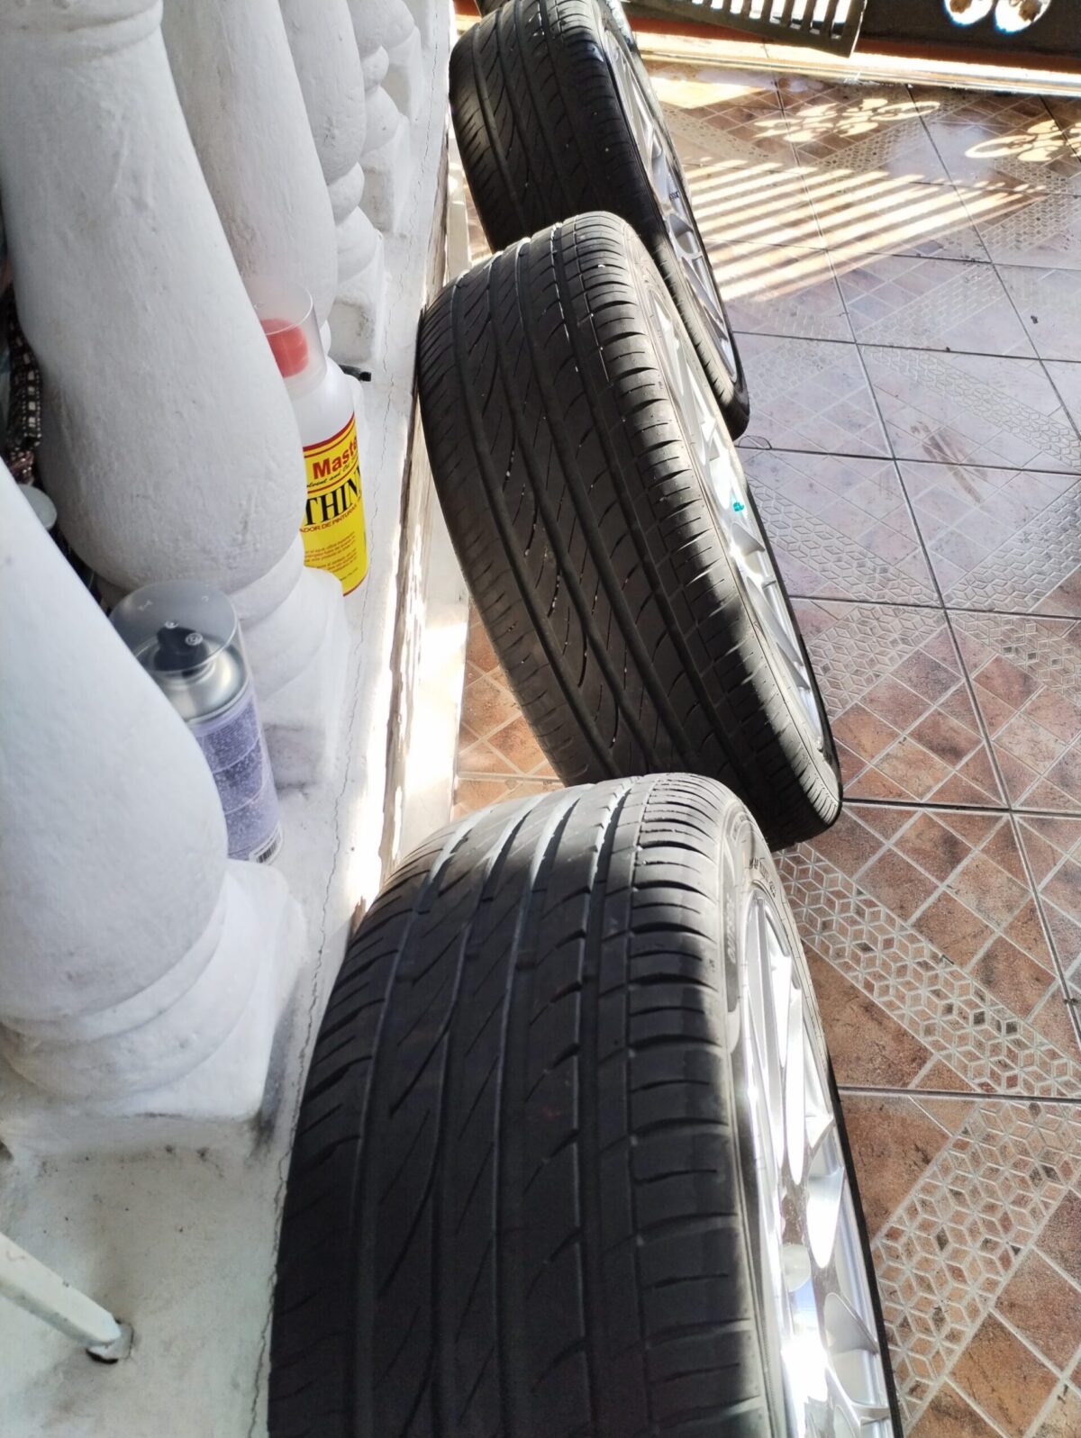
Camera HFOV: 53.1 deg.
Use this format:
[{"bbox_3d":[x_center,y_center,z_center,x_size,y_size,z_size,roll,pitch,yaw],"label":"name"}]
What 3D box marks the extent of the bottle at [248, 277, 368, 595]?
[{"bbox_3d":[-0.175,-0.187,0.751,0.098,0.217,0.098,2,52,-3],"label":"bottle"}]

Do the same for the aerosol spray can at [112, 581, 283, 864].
[{"bbox_3d":[-0.186,0.014,0.607,0.063,0.194,0.063,2,52,-3],"label":"aerosol spray can"}]

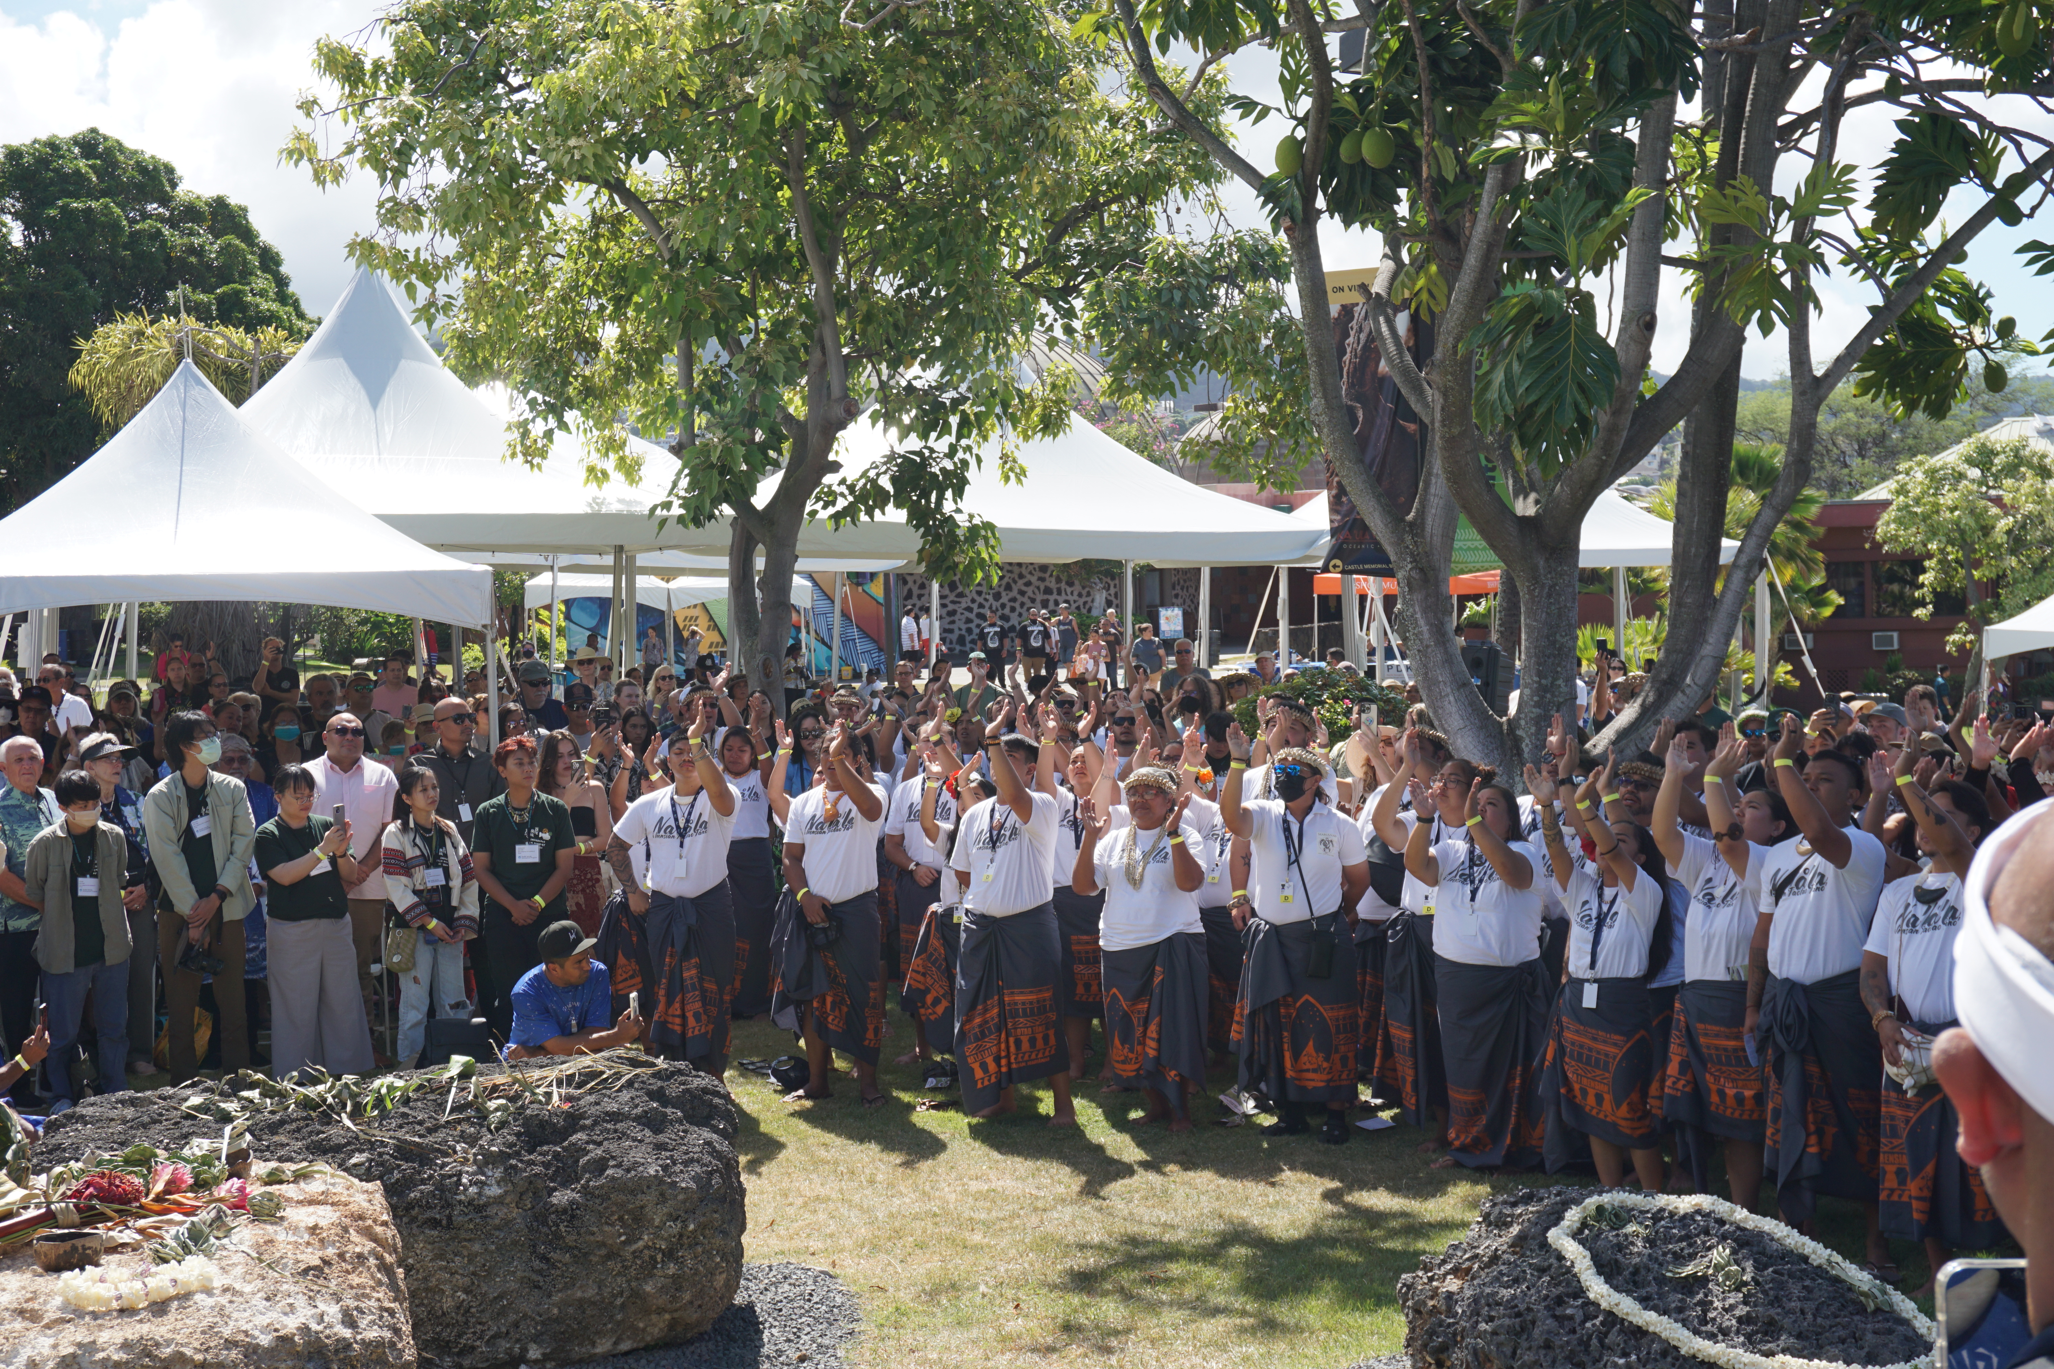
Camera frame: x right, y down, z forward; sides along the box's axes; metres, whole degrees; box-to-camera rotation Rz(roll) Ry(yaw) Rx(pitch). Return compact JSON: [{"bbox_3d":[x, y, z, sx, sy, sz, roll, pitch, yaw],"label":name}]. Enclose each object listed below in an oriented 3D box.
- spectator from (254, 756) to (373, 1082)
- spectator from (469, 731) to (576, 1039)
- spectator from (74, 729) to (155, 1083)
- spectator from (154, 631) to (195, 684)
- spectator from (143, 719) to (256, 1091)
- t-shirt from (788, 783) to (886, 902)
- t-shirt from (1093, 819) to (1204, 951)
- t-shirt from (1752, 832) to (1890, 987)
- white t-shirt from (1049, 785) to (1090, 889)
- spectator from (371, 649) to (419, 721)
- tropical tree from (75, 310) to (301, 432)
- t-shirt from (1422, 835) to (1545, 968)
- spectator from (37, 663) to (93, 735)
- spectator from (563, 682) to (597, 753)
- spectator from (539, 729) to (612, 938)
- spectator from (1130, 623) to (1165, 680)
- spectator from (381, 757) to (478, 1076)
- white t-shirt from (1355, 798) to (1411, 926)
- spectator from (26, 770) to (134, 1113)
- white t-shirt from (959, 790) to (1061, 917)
[{"bbox_3d":[-3.419,1.159,12.550,0.500,1.560,0.440,-1,2,-38],"label":"spectator"},{"bbox_3d":[-2.435,1.076,12.700,0.510,1.670,0.350,0,0,-20],"label":"spectator"},{"bbox_3d":[-4.502,1.093,12.950,0.500,1.700,0.360,-1,2,-34],"label":"spectator"},{"bbox_3d":[-10.065,0.290,31.000,0.480,1.720,0.330,-1,2,-20],"label":"spectator"},{"bbox_3d":[-3.847,1.023,12.200,0.520,1.800,0.380,0,0,-27],"label":"spectator"},{"bbox_3d":[-0.892,0.742,12.250,0.460,0.570,0.310,0,0,14],"label":"t-shirt"},{"bbox_3d":[0.542,0.898,11.750,0.500,0.590,0.320,1,2,6],"label":"t-shirt"},{"bbox_3d":[2.848,0.793,9.400,0.310,0.580,0.500,-2,3,-44],"label":"t-shirt"},{"bbox_3d":[0.234,0.751,13.000,0.470,0.540,0.290,0,2,9],"label":"white t-shirt"},{"bbox_3d":[-5.168,0.607,21.500,0.500,1.740,0.320,0,0,-15],"label":"spectator"},{"bbox_3d":[-12.931,-2.518,42.000,4.600,6.800,4.400,0,2,-18],"label":"tropical tree"},{"bbox_3d":[1.905,0.907,10.950,0.460,0.560,0.330,0,0,30],"label":"t-shirt"},{"bbox_3d":[-7.172,0.740,19.500,0.520,1.770,0.320,1,2,3],"label":"spectator"},{"bbox_3d":[-2.742,0.881,16.100,0.520,1.750,0.340,-1,2,-18],"label":"spectator"},{"bbox_3d":[-2.376,1.063,13.900,0.440,1.660,0.360,-1,2,-29],"label":"spectator"},{"bbox_3d":[2.096,-0.253,46.000,0.580,1.650,0.400,0,2,-13],"label":"spectator"},{"bbox_3d":[-2.931,1.173,12.900,0.460,1.550,0.360,0,0,-26],"label":"spectator"},{"bbox_3d":[1.735,0.777,12.100,0.520,0.620,0.320,1,3,30],"label":"white t-shirt"},{"bbox_3d":[-4.311,1.154,11.950,0.500,1.550,0.340,-1,3,-29],"label":"spectator"},{"bbox_3d":[-0.076,0.768,11.900,0.480,0.580,0.320,1,2,18],"label":"white t-shirt"}]

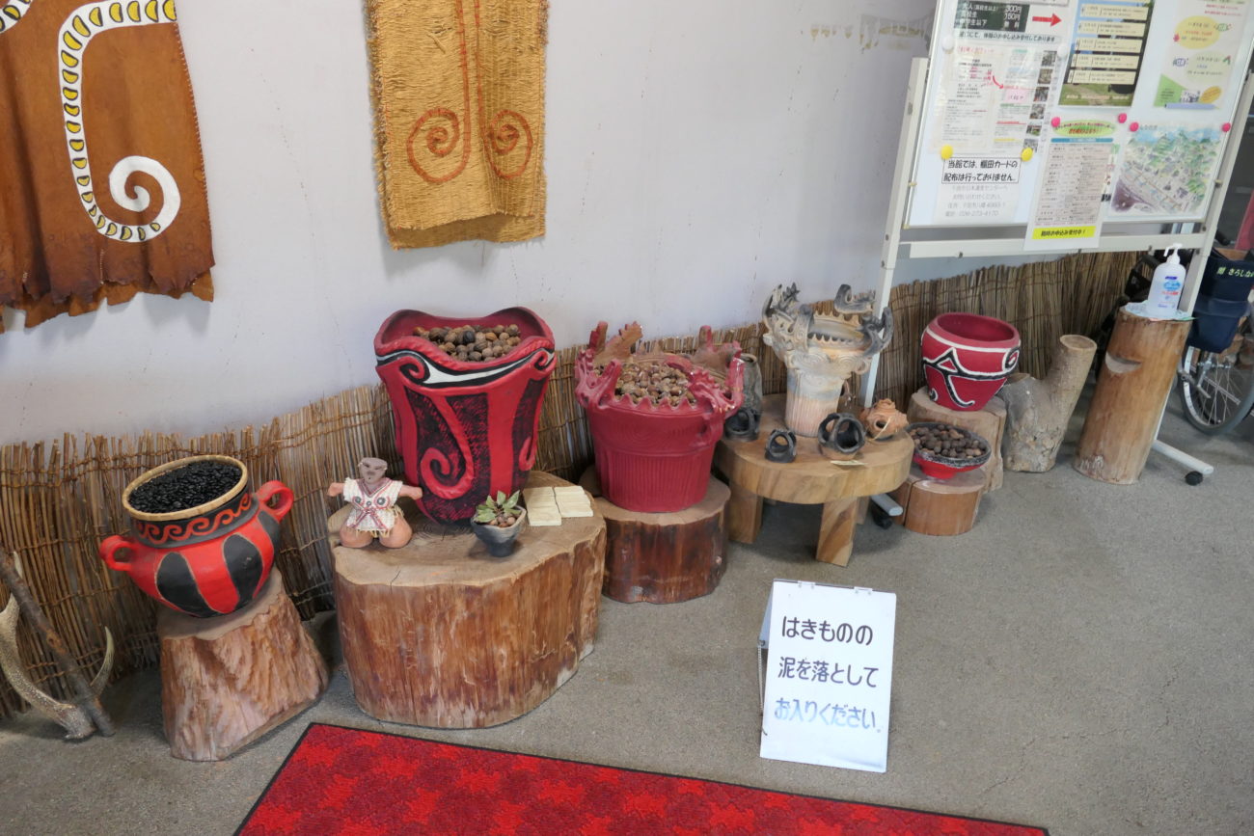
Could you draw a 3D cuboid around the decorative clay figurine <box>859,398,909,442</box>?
[{"bbox_3d":[0.776,-0.003,2.627,0.135,0.118,0.120,11,23,21],"label":"decorative clay figurine"}]

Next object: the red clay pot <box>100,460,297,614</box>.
[{"bbox_3d":[-0.831,0.254,1.690,0.330,0.265,0.260,-16,32,-24],"label":"red clay pot"}]

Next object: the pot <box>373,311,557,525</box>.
[{"bbox_3d":[-0.370,-0.006,2.040,0.400,0.440,0.380,-2,22,-10],"label":"pot"}]

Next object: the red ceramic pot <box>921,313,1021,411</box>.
[{"bbox_3d":[1.168,-0.184,2.997,0.318,0.279,0.318,2,22,0],"label":"red ceramic pot"}]

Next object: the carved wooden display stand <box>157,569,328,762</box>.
[{"bbox_3d":[-0.848,0.502,1.899,0.250,0.306,0.345,13,25,25],"label":"carved wooden display stand"}]

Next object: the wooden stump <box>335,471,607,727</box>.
[{"bbox_3d":[-0.369,0.394,2.063,0.610,0.330,0.580,2,22,0],"label":"wooden stump"}]

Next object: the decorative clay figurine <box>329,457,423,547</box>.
[{"bbox_3d":[-0.542,0.172,1.913,0.196,0.187,0.115,1,22,-3],"label":"decorative clay figurine"}]

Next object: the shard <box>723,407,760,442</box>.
[{"bbox_3d":[0.343,0.013,2.586,0.108,0.090,0.090,9,23,17],"label":"shard"}]

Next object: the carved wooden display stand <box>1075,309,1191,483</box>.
[{"bbox_3d":[1.794,-0.075,3.101,0.220,0.580,0.220,2,22,0],"label":"carved wooden display stand"}]

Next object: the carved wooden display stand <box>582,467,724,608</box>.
[{"bbox_3d":[0.074,0.314,2.461,0.415,0.215,0.400,2,22,0],"label":"carved wooden display stand"}]

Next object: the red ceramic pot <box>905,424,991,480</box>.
[{"bbox_3d":[1.038,0.124,2.833,0.256,0.127,0.256,2,22,0],"label":"red ceramic pot"}]

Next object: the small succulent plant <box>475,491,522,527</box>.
[{"bbox_3d":[-0.278,0.197,1.876,0.095,0.060,0.090,2,22,0],"label":"small succulent plant"}]

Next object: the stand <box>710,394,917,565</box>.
[{"bbox_3d":[0.550,0.189,2.746,0.630,0.336,0.630,2,22,0],"label":"stand"}]

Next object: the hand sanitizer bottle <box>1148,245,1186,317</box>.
[{"bbox_3d":[1.856,-0.476,2.996,0.095,0.245,0.095,8,22,16],"label":"hand sanitizer bottle"}]

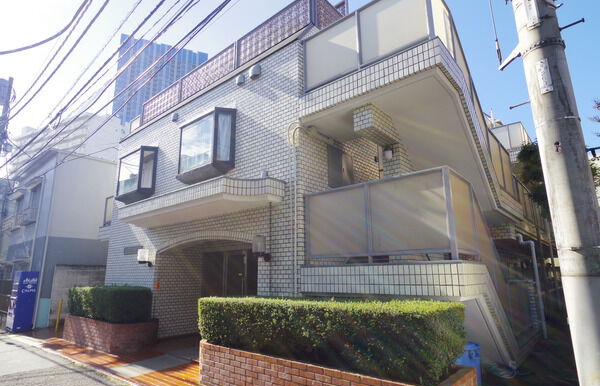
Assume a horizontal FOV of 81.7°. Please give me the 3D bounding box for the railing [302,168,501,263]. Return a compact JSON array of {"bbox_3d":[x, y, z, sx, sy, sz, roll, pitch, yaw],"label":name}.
[{"bbox_3d":[1.415,0.528,5.129,2.180,1.080,1.620,-12,-17,40],"label":"railing"}]

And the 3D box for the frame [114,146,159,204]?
[{"bbox_3d":[-4.250,-0.453,9.012,1.260,1.270,0.430,-12,-17,40],"label":"frame"}]

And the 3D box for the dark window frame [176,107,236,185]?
[{"bbox_3d":[-1.877,-0.935,6.989,1.290,1.280,0.450,-12,-17,40],"label":"dark window frame"}]

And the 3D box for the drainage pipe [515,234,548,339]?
[{"bbox_3d":[4.499,1.769,6.718,0.340,1.930,0.120,-12,-17,40],"label":"drainage pipe"}]

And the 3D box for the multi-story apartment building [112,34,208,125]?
[{"bbox_3d":[-109.031,-26.063,263.773,62.412,174.360,35.000,5,-14,-23],"label":"multi-story apartment building"}]

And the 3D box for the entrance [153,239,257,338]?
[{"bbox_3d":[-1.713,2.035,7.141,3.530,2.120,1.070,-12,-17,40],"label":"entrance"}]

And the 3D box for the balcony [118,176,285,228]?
[{"bbox_3d":[-2.316,0.286,6.726,4.630,0.310,1.010,-12,-17,40],"label":"balcony"}]

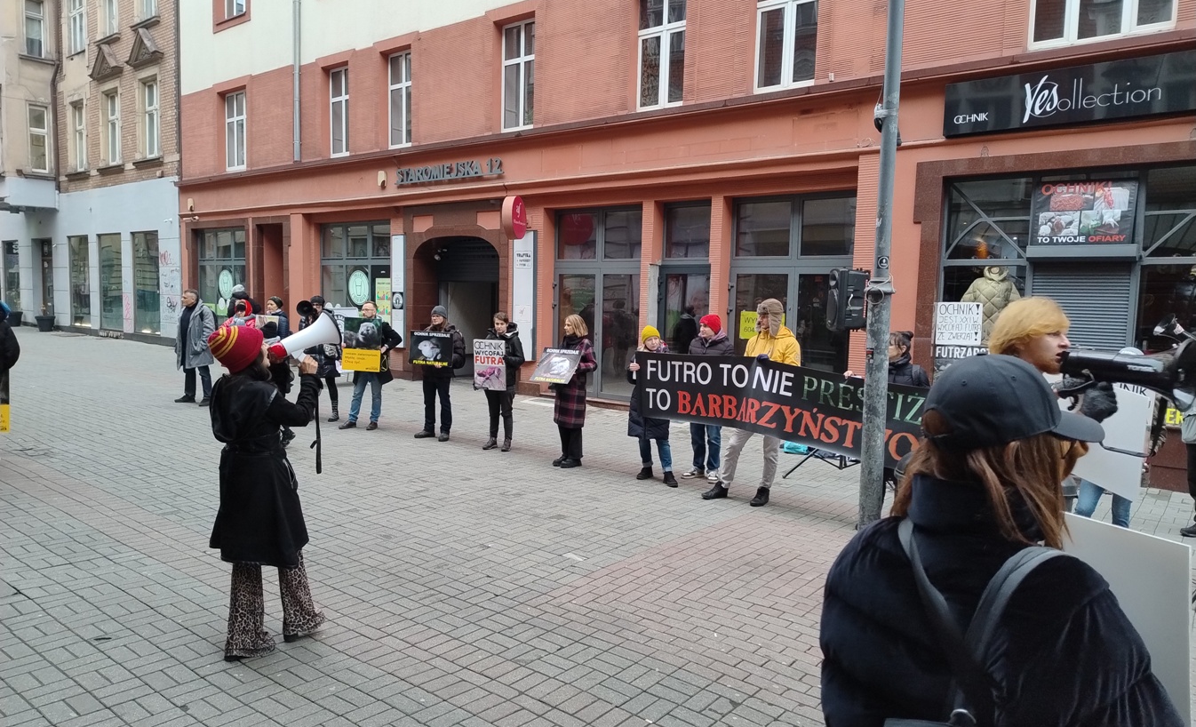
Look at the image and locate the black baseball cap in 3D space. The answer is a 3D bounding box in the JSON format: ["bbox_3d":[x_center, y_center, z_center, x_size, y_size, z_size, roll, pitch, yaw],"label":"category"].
[{"bbox_3d":[0.602,0.053,1.205,0.263,0.130,0.173,0,5,-15],"label":"black baseball cap"}]

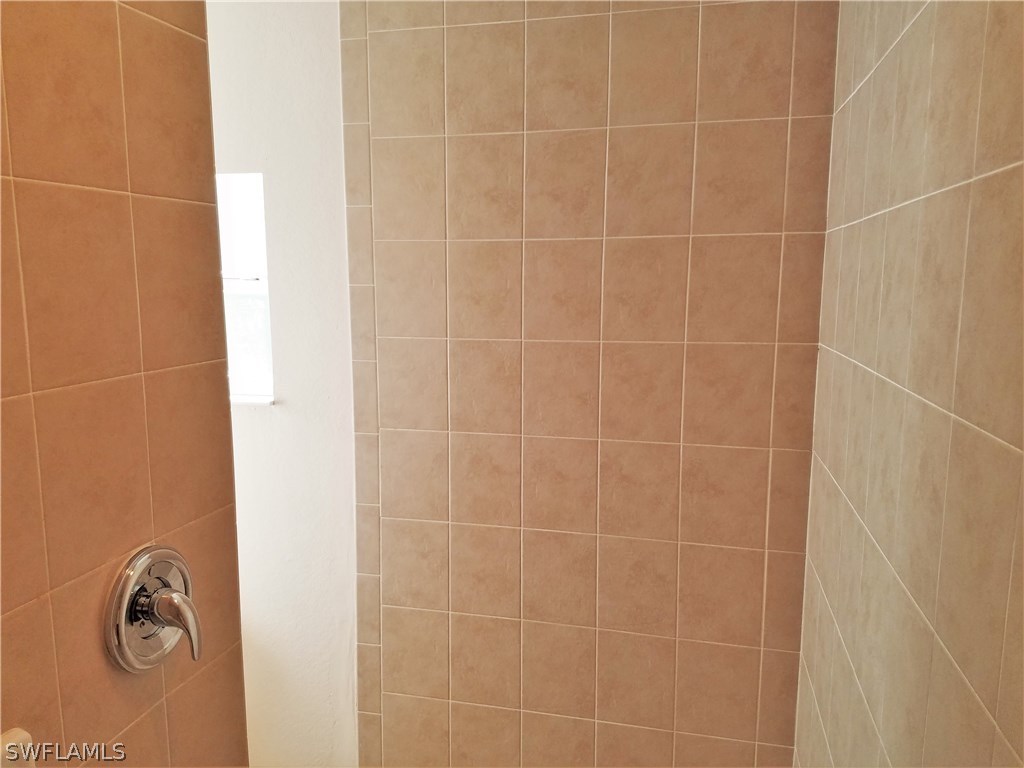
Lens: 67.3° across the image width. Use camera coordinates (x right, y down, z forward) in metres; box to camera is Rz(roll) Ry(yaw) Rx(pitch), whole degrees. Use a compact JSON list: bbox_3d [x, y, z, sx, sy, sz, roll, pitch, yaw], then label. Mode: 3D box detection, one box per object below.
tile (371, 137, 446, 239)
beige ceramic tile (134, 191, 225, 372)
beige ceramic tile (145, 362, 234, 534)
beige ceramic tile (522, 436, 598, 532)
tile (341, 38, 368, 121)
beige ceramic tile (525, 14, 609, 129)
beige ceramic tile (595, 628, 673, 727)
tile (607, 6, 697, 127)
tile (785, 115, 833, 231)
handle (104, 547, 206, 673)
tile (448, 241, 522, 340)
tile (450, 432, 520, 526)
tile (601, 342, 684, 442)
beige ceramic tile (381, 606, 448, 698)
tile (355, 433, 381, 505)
[{"bbox_3d":[-0.262,-0.500,1.982,0.201,0.252,0.009,2,8,14],"label":"tile"},{"bbox_3d":[-0.515,-0.155,1.195,0.010,0.251,0.200,2,8,13],"label":"beige ceramic tile"},{"bbox_3d":[-0.519,0.098,1.243,0.009,0.252,0.202,2,8,12],"label":"beige ceramic tile"},{"bbox_3d":[0.125,0.260,1.977,0.200,0.250,0.010,2,8,14],"label":"beige ceramic tile"},{"bbox_3d":[-0.398,-0.773,1.971,0.072,0.200,0.010,2,8,13],"label":"tile"},{"bbox_3d":[0.133,-0.742,1.848,0.201,0.252,0.009,2,8,14],"label":"beige ceramic tile"},{"bbox_3d":[0.327,0.775,2.016,0.201,0.252,0.009,2,8,14],"label":"beige ceramic tile"},{"bbox_3d":[0.329,-0.732,1.786,0.200,0.250,0.010,2,9,14],"label":"tile"},{"bbox_3d":[0.669,-0.470,1.737,0.092,0.250,0.010,2,8,14],"label":"tile"},{"bbox_3d":[-0.501,0.335,1.129,0.080,0.178,0.178,2,8,12],"label":"handle"},{"bbox_3d":[-0.067,-0.238,1.957,0.200,0.250,0.010,2,8,14],"label":"tile"},{"bbox_3d":[-0.068,0.255,2.048,0.201,0.251,0.009,2,8,14],"label":"tile"},{"bbox_3d":[0.323,0.021,1.909,0.201,0.252,0.009,2,8,14],"label":"tile"},{"bbox_3d":[-0.268,0.754,2.156,0.200,0.250,0.010,2,9,14],"label":"beige ceramic tile"},{"bbox_3d":[-0.394,0.234,2.113,0.071,0.197,0.010,2,9,14],"label":"tile"}]

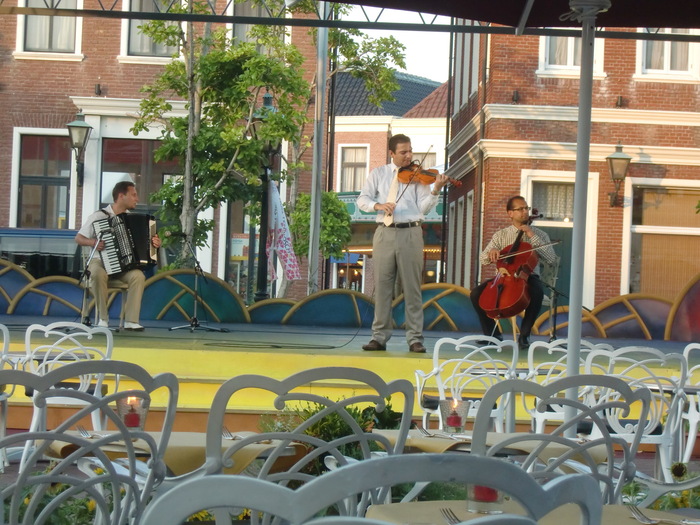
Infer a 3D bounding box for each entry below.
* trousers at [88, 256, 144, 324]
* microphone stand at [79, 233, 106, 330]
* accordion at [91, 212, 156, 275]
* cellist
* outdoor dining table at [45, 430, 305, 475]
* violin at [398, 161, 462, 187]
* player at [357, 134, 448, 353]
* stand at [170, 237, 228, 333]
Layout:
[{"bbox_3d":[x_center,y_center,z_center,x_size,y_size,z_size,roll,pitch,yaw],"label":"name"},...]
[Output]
[{"bbox_3d":[-2.125,0.261,20.700,0.450,0.600,0.600,3,0,-25],"label":"trousers"},{"bbox_3d":[-2.288,0.161,20.200,0.460,0.880,0.440,3,-1,-41],"label":"microphone stand"},{"bbox_3d":[-2.031,-0.171,20.400,0.530,0.490,0.270,-10,-5,-13],"label":"accordion"},{"bbox_3d":[1.480,0.086,20.500,0.680,1.350,0.770,2,0,18],"label":"cellist"},{"bbox_3d":[-0.533,0.886,6.497,0.720,0.730,0.700,2,0,-9],"label":"outdoor dining table"},{"bbox_3d":[0.638,-0.694,17.950,0.590,0.100,0.210,10,32,30],"label":"violin"},{"bbox_3d":[0.422,-0.157,18.200,0.660,1.750,0.500,2,0,7],"label":"player"},{"bbox_3d":[-1.378,0.191,20.600,0.560,0.880,0.500,2,0,-6],"label":"stand"}]

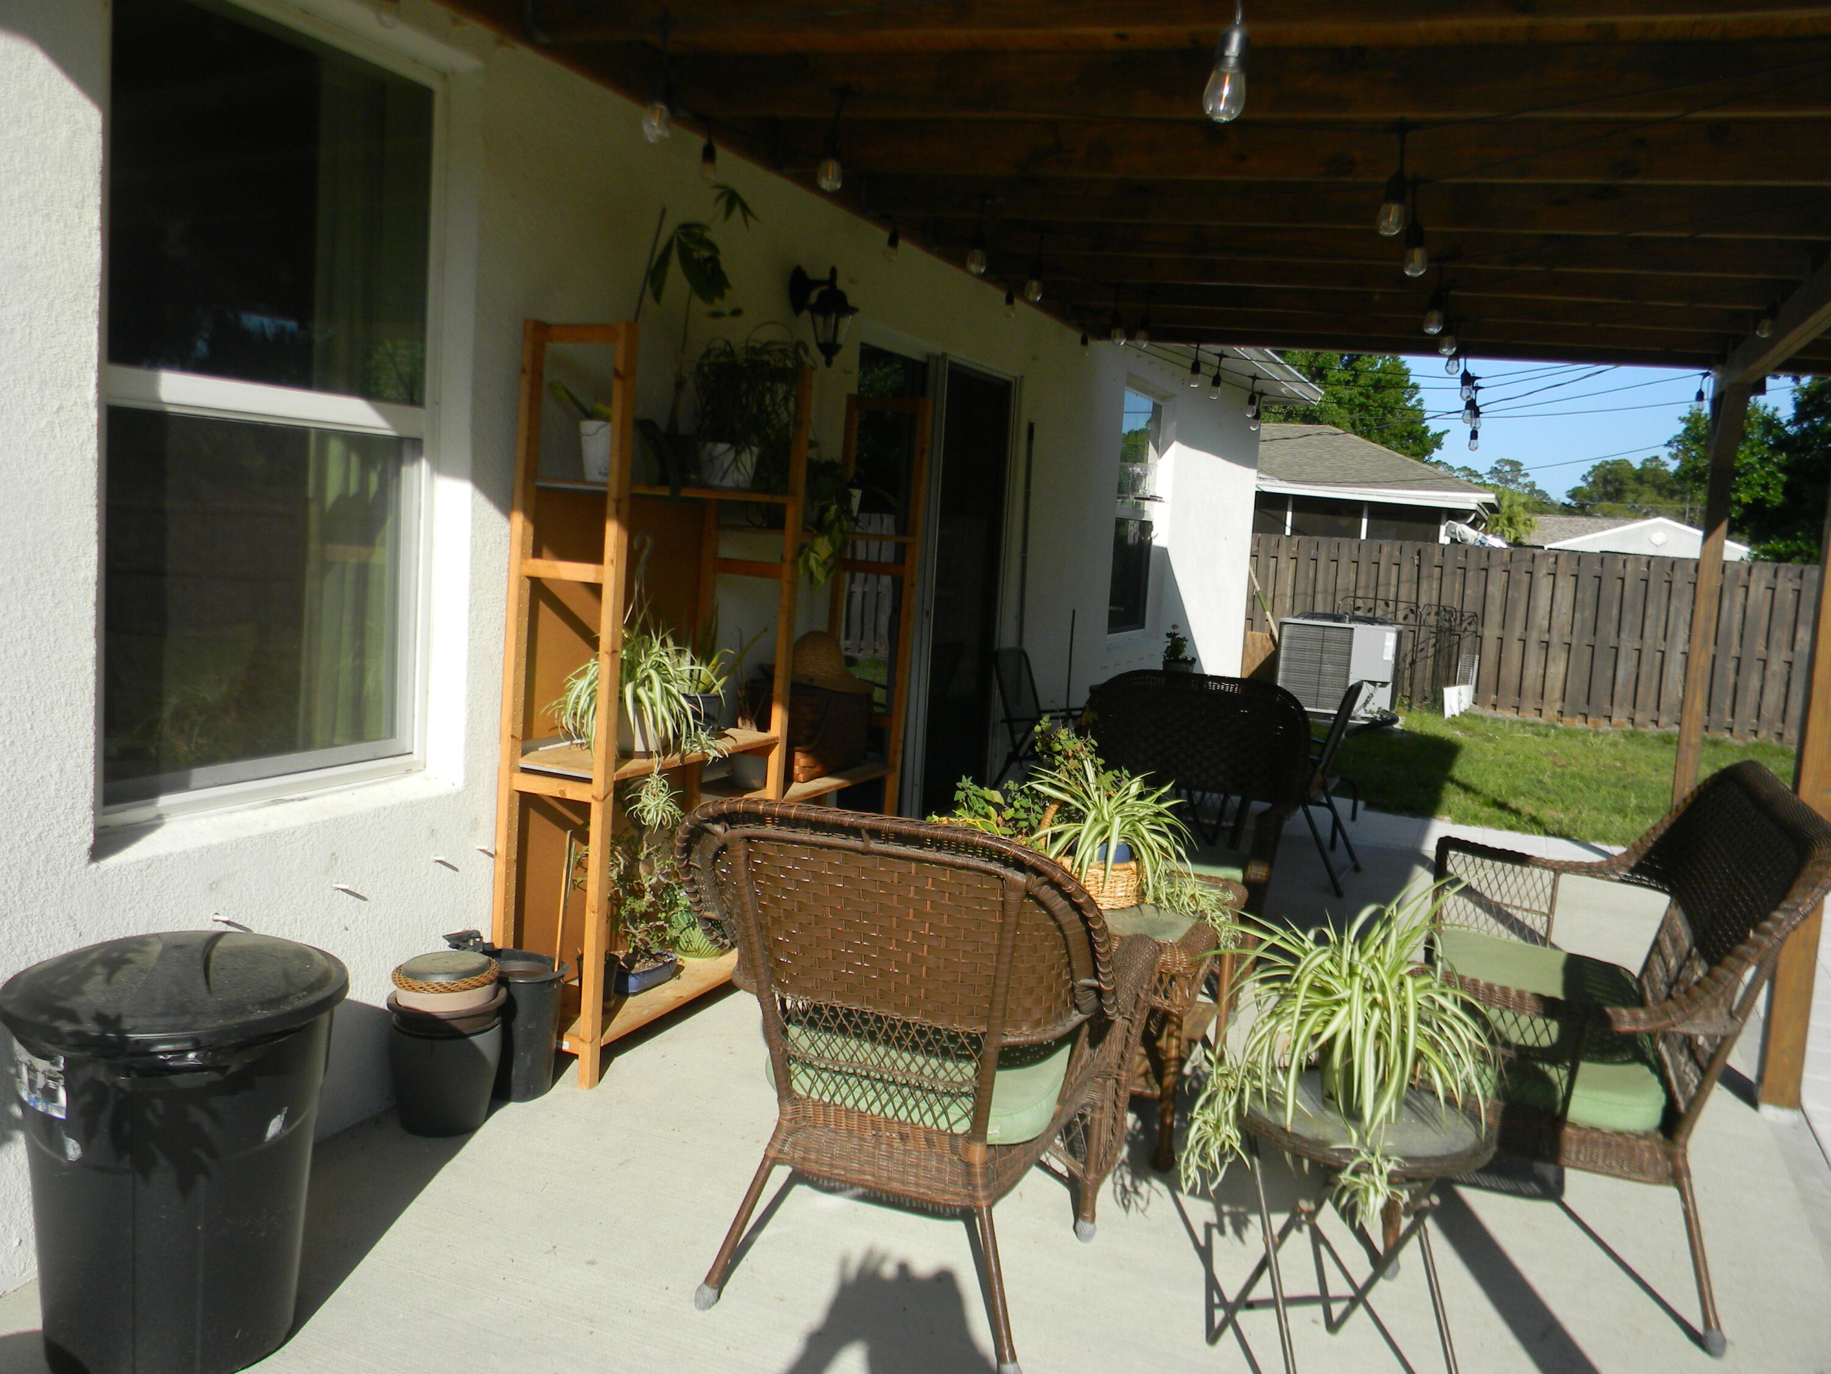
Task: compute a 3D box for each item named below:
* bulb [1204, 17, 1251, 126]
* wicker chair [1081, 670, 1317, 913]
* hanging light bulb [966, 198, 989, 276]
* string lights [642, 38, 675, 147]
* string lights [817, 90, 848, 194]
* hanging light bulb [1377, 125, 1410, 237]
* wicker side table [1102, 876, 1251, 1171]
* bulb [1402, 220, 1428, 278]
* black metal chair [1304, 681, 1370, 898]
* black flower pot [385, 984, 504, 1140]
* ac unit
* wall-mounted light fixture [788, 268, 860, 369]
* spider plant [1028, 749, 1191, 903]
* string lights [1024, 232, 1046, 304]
[{"bbox_3d":[0.352,-0.699,1.680,0.047,0.114,0.047,6,6,22],"label":"bulb"},{"bbox_3d":[0.847,0.471,4.876,0.790,0.930,0.790,6,6,22],"label":"wicker chair"},{"bbox_3d":[0.147,-1.063,3.500,0.046,0.175,0.046,3,6,0],"label":"hanging light bulb"},{"bbox_3d":[-0.421,-0.976,2.420,0.046,0.165,0.046,3,6,0],"label":"string lights"},{"bbox_3d":[-0.156,-1.014,2.760,0.046,0.182,0.046,3,6,0],"label":"string lights"},{"bbox_3d":[0.816,-0.864,2.530,0.046,0.182,0.046,6,6,22],"label":"hanging light bulb"},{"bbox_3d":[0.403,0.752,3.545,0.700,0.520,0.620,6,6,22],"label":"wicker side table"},{"bbox_3d":[1.001,-0.878,2.970,0.048,0.112,0.048,6,6,22],"label":"bulb"},{"bbox_3d":[1.625,0.389,6.450,0.620,0.880,0.580,6,6,22],"label":"black metal chair"},{"bbox_3d":[-1.036,0.835,3.266,0.250,0.252,0.250,3,6,0],"label":"black flower pot"},{"bbox_3d":[3.716,-0.195,12.963,0.920,0.860,0.900,6,6,22],"label":"ac unit"},{"bbox_3d":[-0.286,-1.179,4.717,0.215,0.330,0.175,6,6,22],"label":"wall-mounted light fixture"},{"bbox_3d":[0.461,0.319,3.530,0.390,0.350,0.370,6,6,22],"label":"spider plant"},{"bbox_3d":[0.315,-1.110,3.930,0.048,0.186,0.048,6,6,22],"label":"string lights"}]

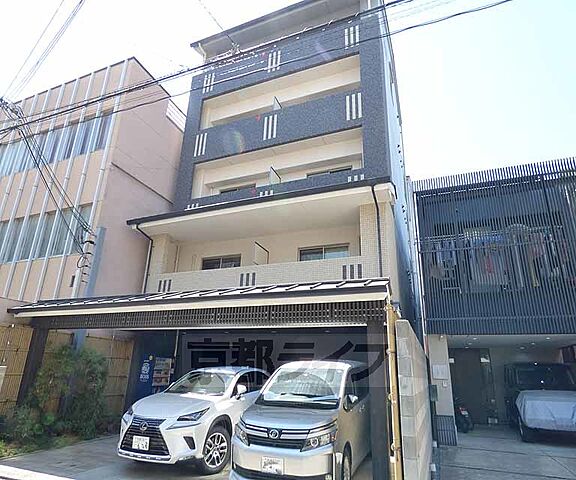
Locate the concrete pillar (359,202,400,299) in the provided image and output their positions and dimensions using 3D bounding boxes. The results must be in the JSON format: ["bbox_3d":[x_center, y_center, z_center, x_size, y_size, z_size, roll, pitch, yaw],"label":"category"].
[{"bbox_3d":[2.312,0.342,8.870,0.689,2.380,0.750,-7,-20,22],"label":"concrete pillar"}]

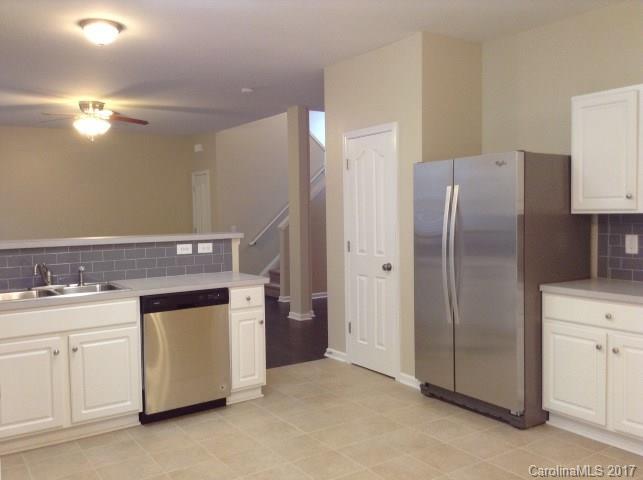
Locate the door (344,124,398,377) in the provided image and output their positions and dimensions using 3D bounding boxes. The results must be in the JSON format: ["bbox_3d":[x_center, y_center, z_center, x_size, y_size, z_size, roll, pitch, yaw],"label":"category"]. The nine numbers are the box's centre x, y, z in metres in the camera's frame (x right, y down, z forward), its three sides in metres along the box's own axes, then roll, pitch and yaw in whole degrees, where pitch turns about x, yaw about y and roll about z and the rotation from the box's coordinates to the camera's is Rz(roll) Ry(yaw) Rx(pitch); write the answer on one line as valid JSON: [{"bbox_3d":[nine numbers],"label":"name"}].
[{"bbox_3d":[0.423,0.116,5.249,0.060,2.060,0.705,-3,4,-32],"label":"door"}]

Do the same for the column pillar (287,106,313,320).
[{"bbox_3d":[-0.290,-0.348,7.933,0.185,2.732,0.285,-3,4,-32],"label":"column pillar"}]

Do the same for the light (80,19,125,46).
[{"bbox_3d":[-1.532,-1.433,4.280,0.324,0.145,0.324,-3,4,-32],"label":"light"}]

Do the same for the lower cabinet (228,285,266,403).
[{"bbox_3d":[-0.681,0.765,4.647,0.279,0.862,0.610,-3,4,-32],"label":"lower cabinet"}]

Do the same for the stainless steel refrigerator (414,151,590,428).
[{"bbox_3d":[1.274,0.299,4.398,0.802,1.755,0.910,-3,4,-32],"label":"stainless steel refrigerator"}]

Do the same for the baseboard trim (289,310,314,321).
[{"bbox_3d":[-0.267,0.974,8.002,0.225,0.085,0.328,-3,4,-32],"label":"baseboard trim"}]

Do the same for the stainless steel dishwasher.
[{"bbox_3d":[-1.057,0.779,4.403,0.617,0.874,0.620,-3,4,-32],"label":"stainless steel dishwasher"}]

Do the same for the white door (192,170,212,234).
[{"bbox_3d":[-2.048,-0.129,10.558,0.060,2.080,0.740,-3,4,-32],"label":"white door"}]

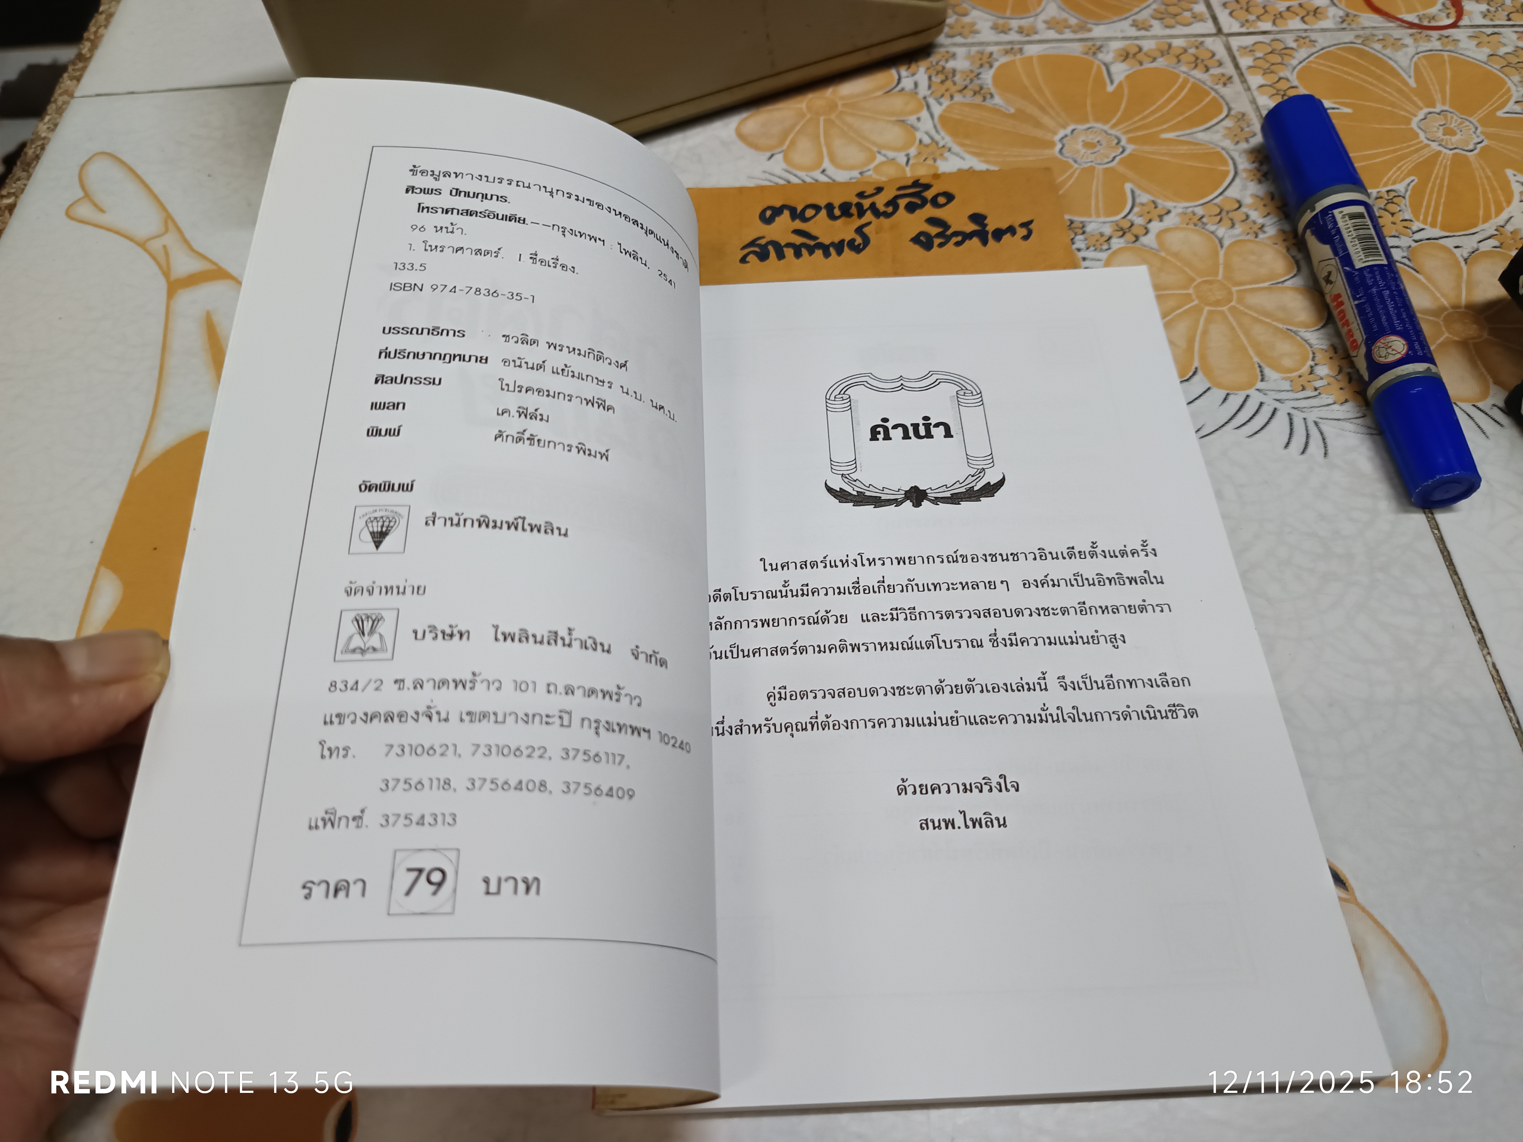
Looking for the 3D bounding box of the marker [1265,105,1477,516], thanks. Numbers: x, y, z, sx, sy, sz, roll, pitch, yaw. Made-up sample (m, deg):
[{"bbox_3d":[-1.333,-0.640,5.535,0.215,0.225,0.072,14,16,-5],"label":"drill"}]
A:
[{"bbox_3d":[0.166,-0.079,0.292,0.018,0.018,0.140,-1,59,2],"label":"marker"}]

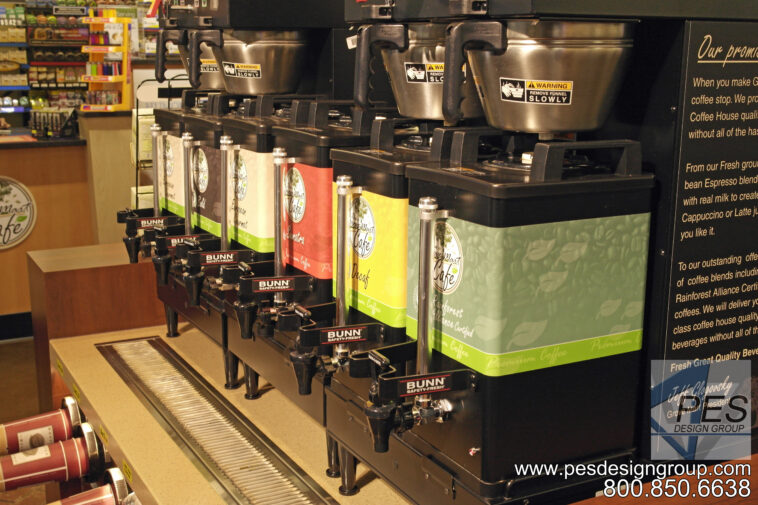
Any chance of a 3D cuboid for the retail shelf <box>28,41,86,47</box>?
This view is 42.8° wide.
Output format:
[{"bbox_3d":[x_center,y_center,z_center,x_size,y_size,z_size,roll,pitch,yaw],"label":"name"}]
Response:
[{"bbox_3d":[-2.175,-1.404,6.503,0.385,0.038,0.250,-6,14,-28],"label":"retail shelf"}]

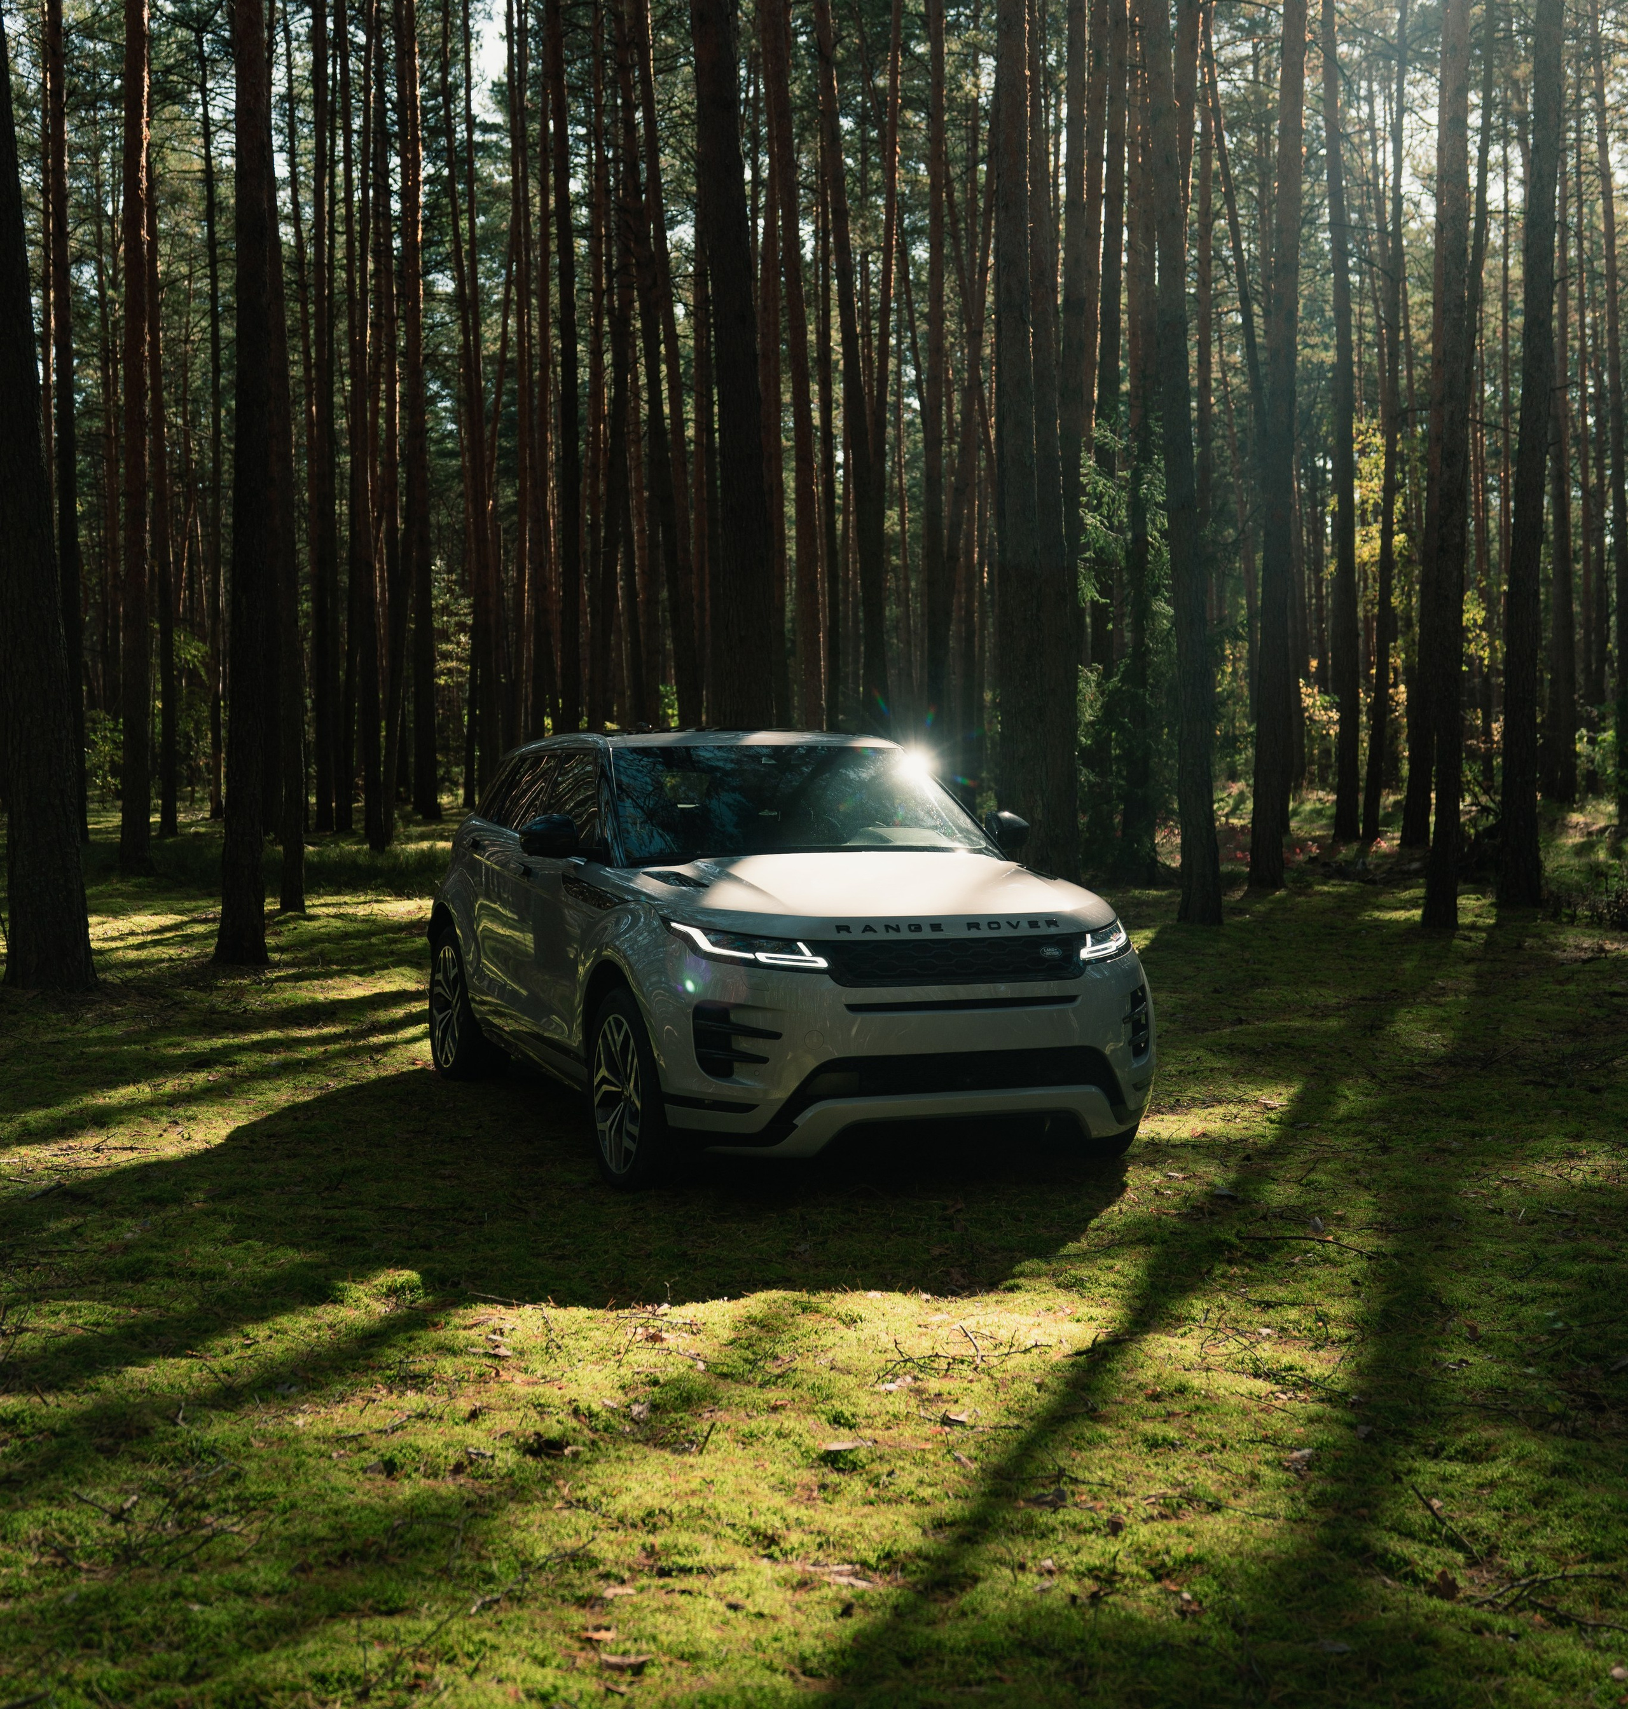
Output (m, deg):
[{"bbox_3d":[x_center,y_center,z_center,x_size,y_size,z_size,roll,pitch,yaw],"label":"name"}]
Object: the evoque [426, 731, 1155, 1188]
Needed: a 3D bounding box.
[{"bbox_3d":[-0.274,0.258,9.065,2.000,1.630,4.370,-1,3,-22],"label":"evoque"}]

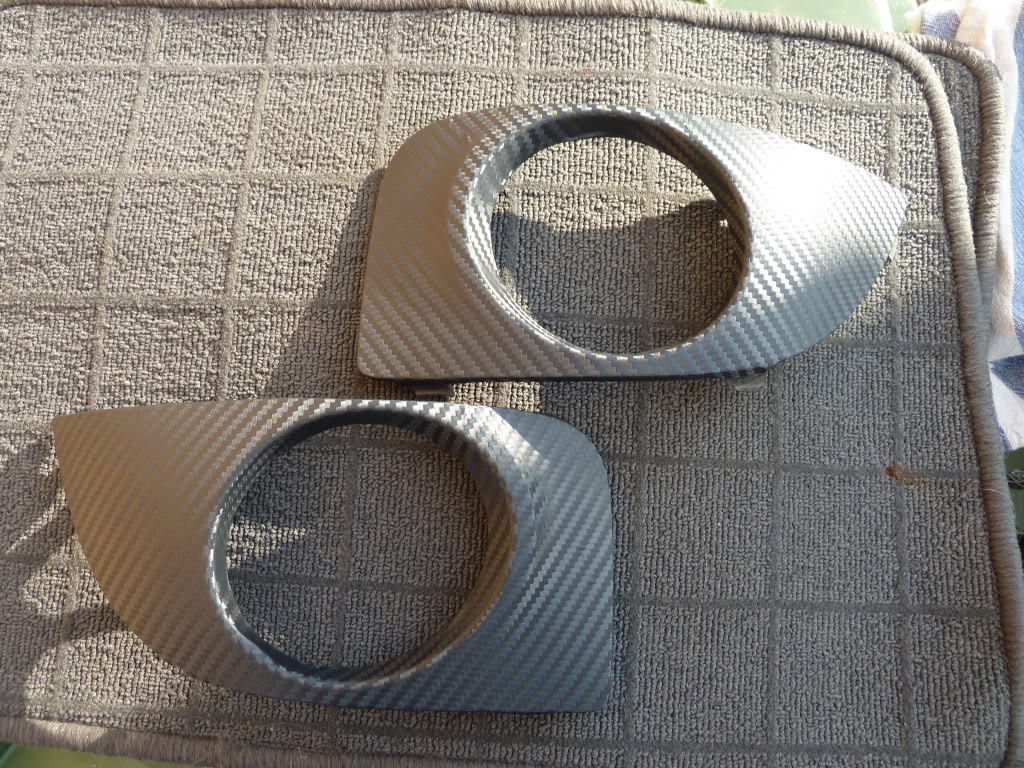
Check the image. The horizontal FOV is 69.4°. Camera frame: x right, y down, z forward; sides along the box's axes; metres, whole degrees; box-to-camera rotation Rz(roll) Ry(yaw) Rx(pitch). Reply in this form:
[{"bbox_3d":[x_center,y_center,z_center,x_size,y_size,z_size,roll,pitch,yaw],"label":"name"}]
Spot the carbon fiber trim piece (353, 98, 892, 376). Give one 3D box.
[{"bbox_3d":[0.057,-0.057,0.322,0.240,0.055,0.117,2,82,-1],"label":"carbon fiber trim piece"}]

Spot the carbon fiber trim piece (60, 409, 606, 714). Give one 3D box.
[{"bbox_3d":[-0.075,0.069,0.300,0.234,0.055,0.122,2,82,-1],"label":"carbon fiber trim piece"}]

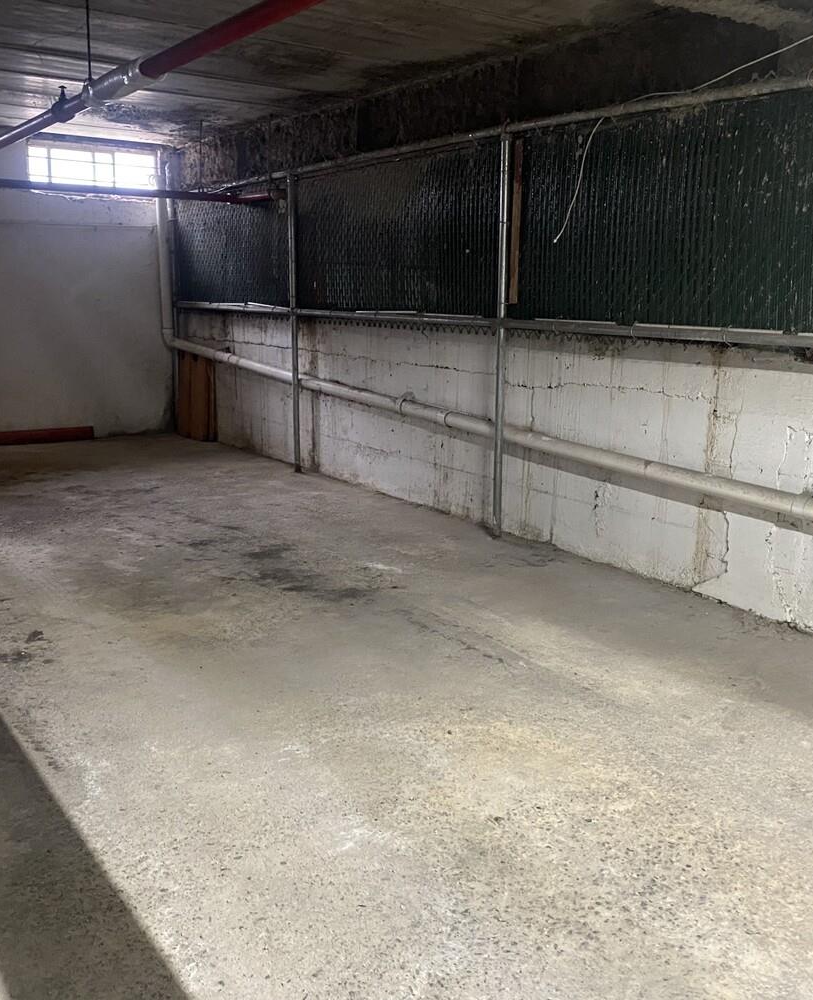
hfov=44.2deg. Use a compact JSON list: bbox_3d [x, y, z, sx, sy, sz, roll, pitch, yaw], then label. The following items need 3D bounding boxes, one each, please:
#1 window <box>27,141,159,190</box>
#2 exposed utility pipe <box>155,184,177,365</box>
[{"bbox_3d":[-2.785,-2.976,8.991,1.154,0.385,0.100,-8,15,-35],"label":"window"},{"bbox_3d":[-2.257,-2.138,9.351,0.115,1.523,0.115,-8,15,-35],"label":"exposed utility pipe"}]

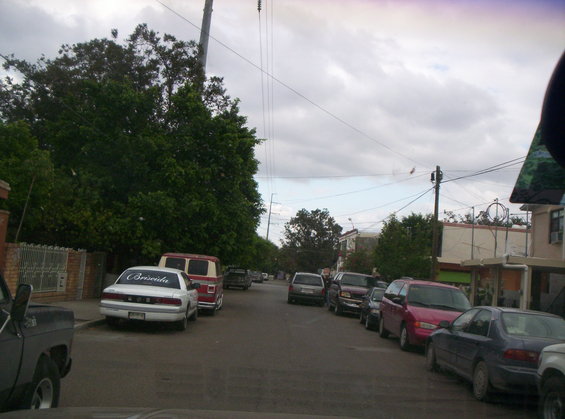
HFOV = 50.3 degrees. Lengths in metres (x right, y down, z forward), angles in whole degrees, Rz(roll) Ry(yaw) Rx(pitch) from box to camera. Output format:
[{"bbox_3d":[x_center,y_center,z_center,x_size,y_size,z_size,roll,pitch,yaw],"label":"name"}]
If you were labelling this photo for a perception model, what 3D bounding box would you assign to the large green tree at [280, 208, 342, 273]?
[{"bbox_3d":[3.777,5.135,79.995,8.200,10.578,8.000,5,-6,-1],"label":"large green tree"}]

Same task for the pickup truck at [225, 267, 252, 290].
[{"bbox_3d":[-3.676,5.714,50.013,1.960,1.820,5.300,5,-6,-1],"label":"pickup truck"}]

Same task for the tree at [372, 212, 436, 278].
[{"bbox_3d":[6.333,2.815,31.010,3.600,5.217,3.600,5,-6,-1],"label":"tree"}]

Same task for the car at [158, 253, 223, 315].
[{"bbox_3d":[-3.168,2.632,21.659,2.020,2.000,4.950,5,-6,-2],"label":"car"}]

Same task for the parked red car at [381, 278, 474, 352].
[{"bbox_3d":[3.874,2.785,16.238,1.900,1.730,5.050,5,-6,0],"label":"parked red car"}]

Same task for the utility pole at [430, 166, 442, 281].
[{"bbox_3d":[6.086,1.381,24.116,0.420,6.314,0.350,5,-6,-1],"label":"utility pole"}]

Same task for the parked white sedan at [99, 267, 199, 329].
[{"bbox_3d":[-3.289,2.325,16.253,1.940,1.440,5.200,5,-6,-2],"label":"parked white sedan"}]

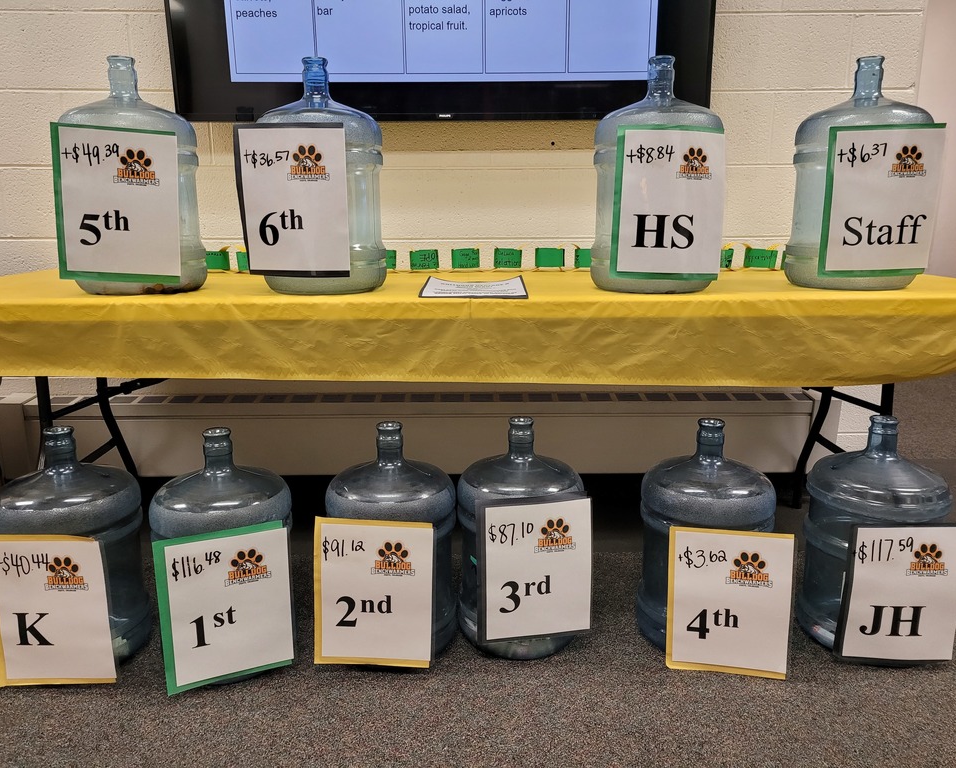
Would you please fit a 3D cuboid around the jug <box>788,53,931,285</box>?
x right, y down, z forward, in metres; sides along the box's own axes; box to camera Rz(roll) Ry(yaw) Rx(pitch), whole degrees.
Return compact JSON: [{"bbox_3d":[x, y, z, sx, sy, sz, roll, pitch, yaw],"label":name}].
[{"bbox_3d":[0.840,-0.457,1.702,0.274,0.488,0.274,0,13,0],"label":"jug"}]

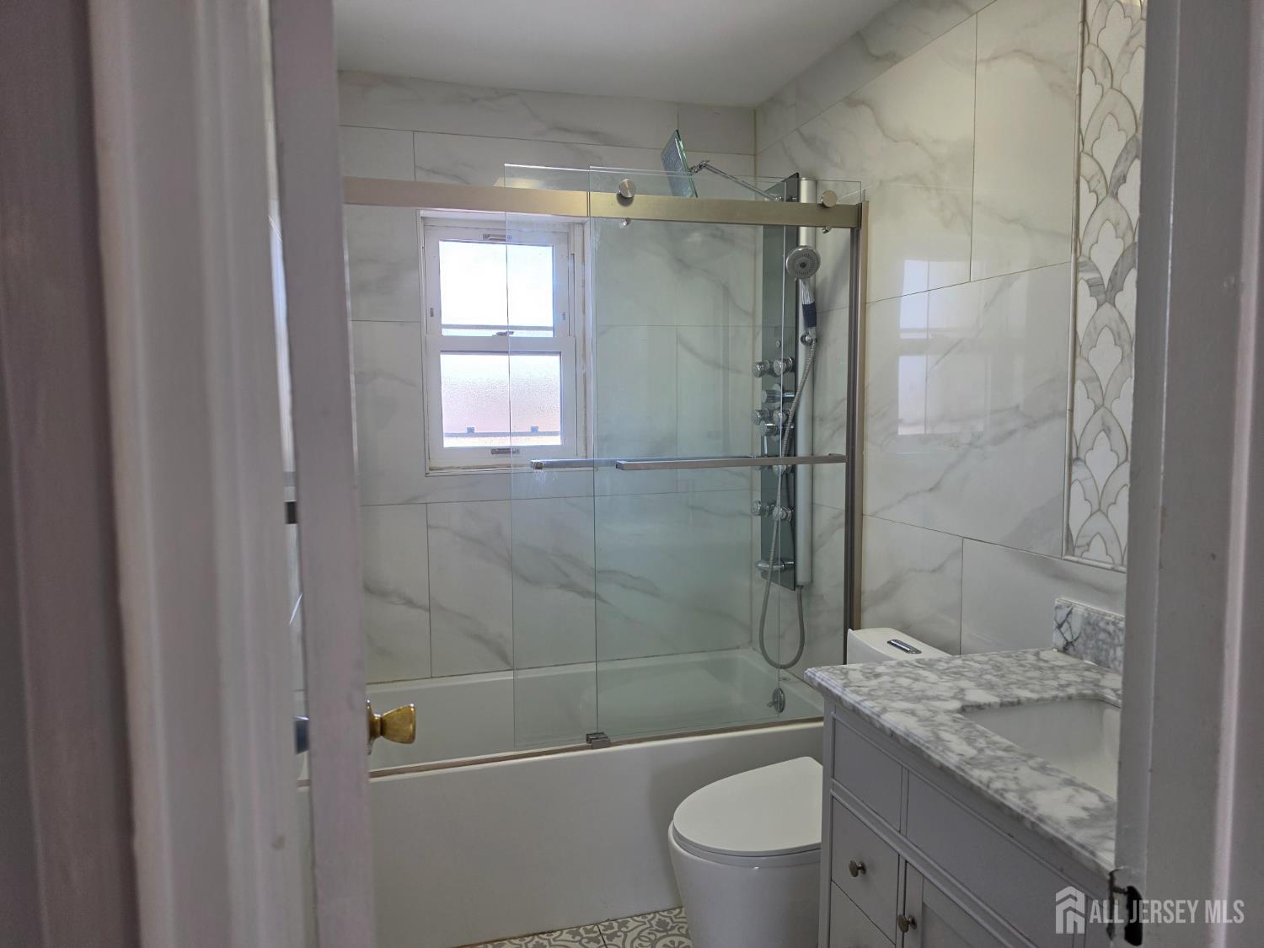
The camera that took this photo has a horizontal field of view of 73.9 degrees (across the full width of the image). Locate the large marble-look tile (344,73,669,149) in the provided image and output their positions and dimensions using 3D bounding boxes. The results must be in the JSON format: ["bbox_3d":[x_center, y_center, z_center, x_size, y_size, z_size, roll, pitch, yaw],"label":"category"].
[{"bbox_3d":[-0.421,-1.219,2.841,1.210,0.165,0.012,-2,5,-16],"label":"large marble-look tile"}]

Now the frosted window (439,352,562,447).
[{"bbox_3d":[-0.459,-0.265,2.992,0.425,0.335,0.030,-2,5,-16],"label":"frosted window"}]

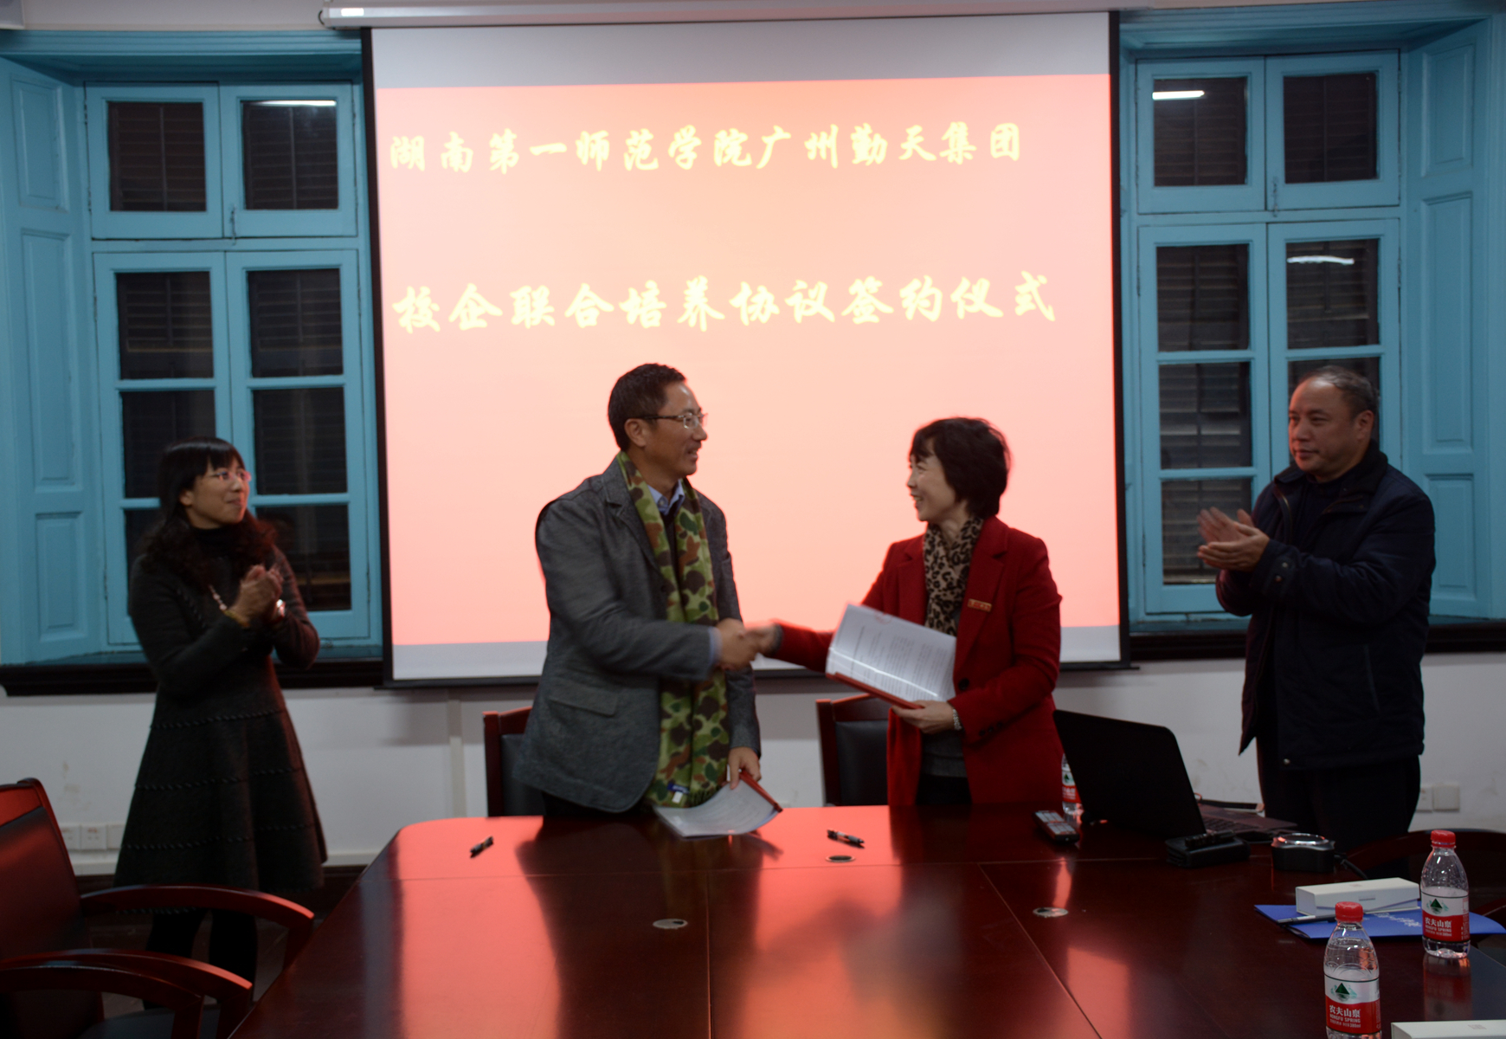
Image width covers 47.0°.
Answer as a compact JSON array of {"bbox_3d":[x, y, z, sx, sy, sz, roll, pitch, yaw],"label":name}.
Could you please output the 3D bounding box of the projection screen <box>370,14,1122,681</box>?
[{"bbox_3d":[-0.025,-0.545,5.500,2.380,2.080,0.060,-1,2,-1],"label":"projection screen"}]

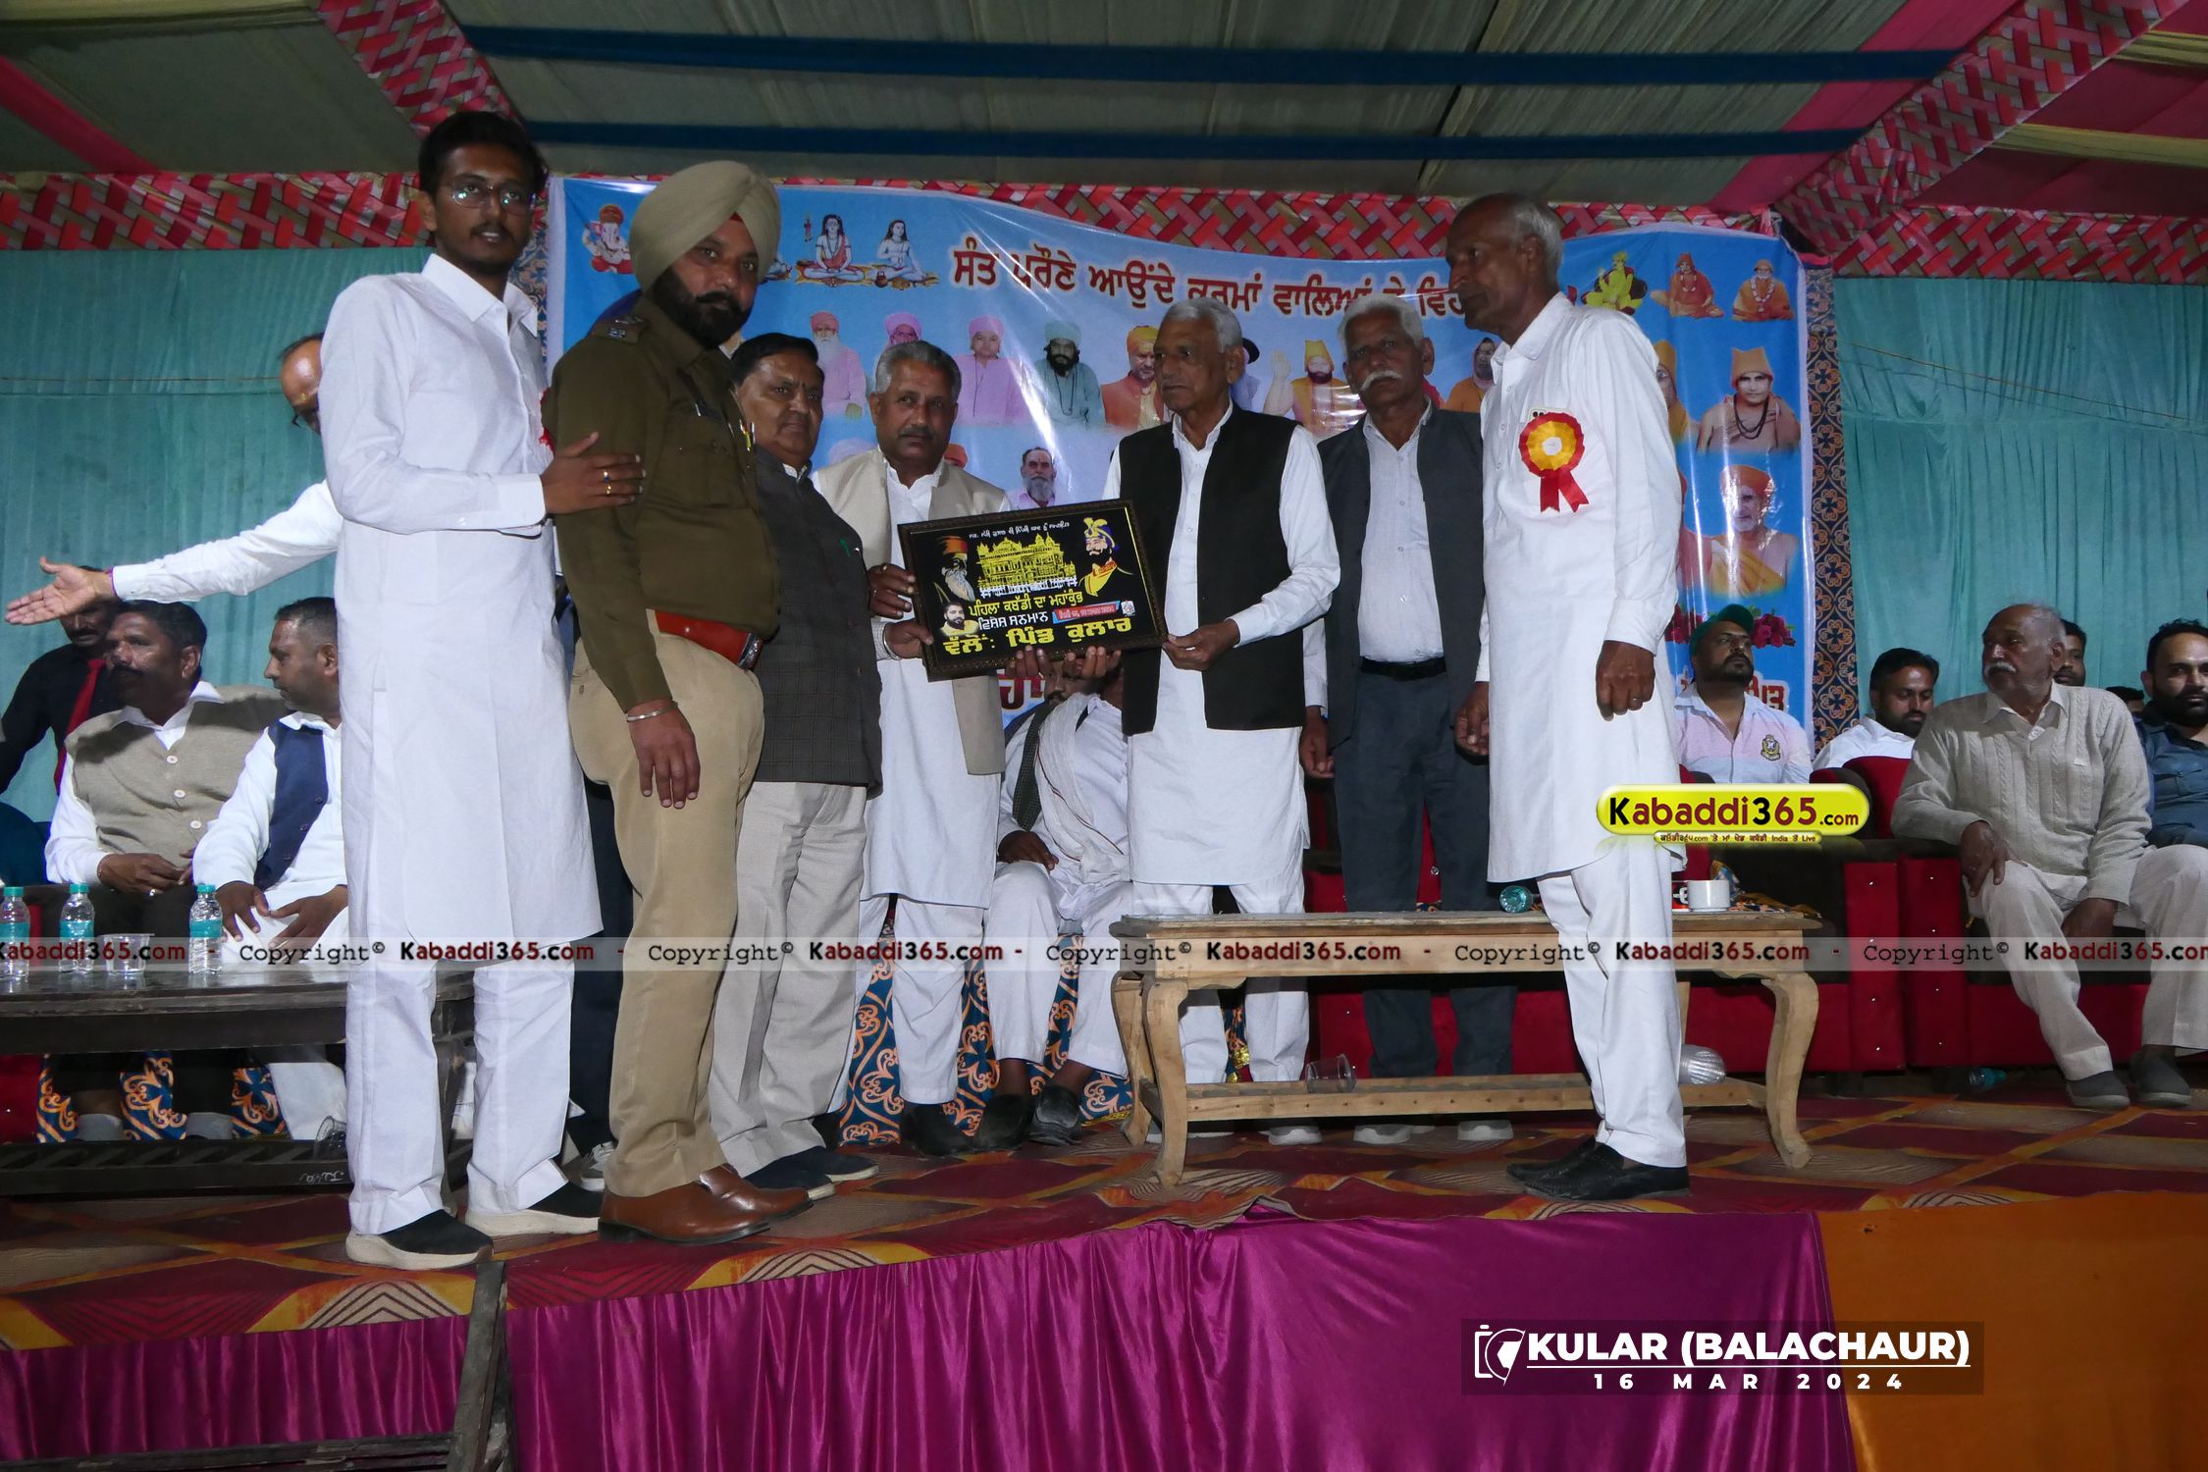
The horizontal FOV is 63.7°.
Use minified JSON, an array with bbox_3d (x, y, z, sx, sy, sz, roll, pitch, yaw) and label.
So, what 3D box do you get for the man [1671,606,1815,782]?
[{"bbox_3d":[1.940,0.265,5.350,0.560,1.350,0.800,0,-3,6],"label":"man"}]

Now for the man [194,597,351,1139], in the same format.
[{"bbox_3d":[-1.660,0.254,3.820,0.570,1.160,0.800,0,-3,-14],"label":"man"}]

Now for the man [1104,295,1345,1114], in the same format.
[{"bbox_3d":[0.210,-0.055,3.630,0.570,1.730,0.460,-2,-3,24],"label":"man"}]

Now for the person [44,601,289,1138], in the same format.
[{"bbox_3d":[-2.030,0.256,3.900,0.580,1.170,0.850,1,-3,-19],"label":"person"}]

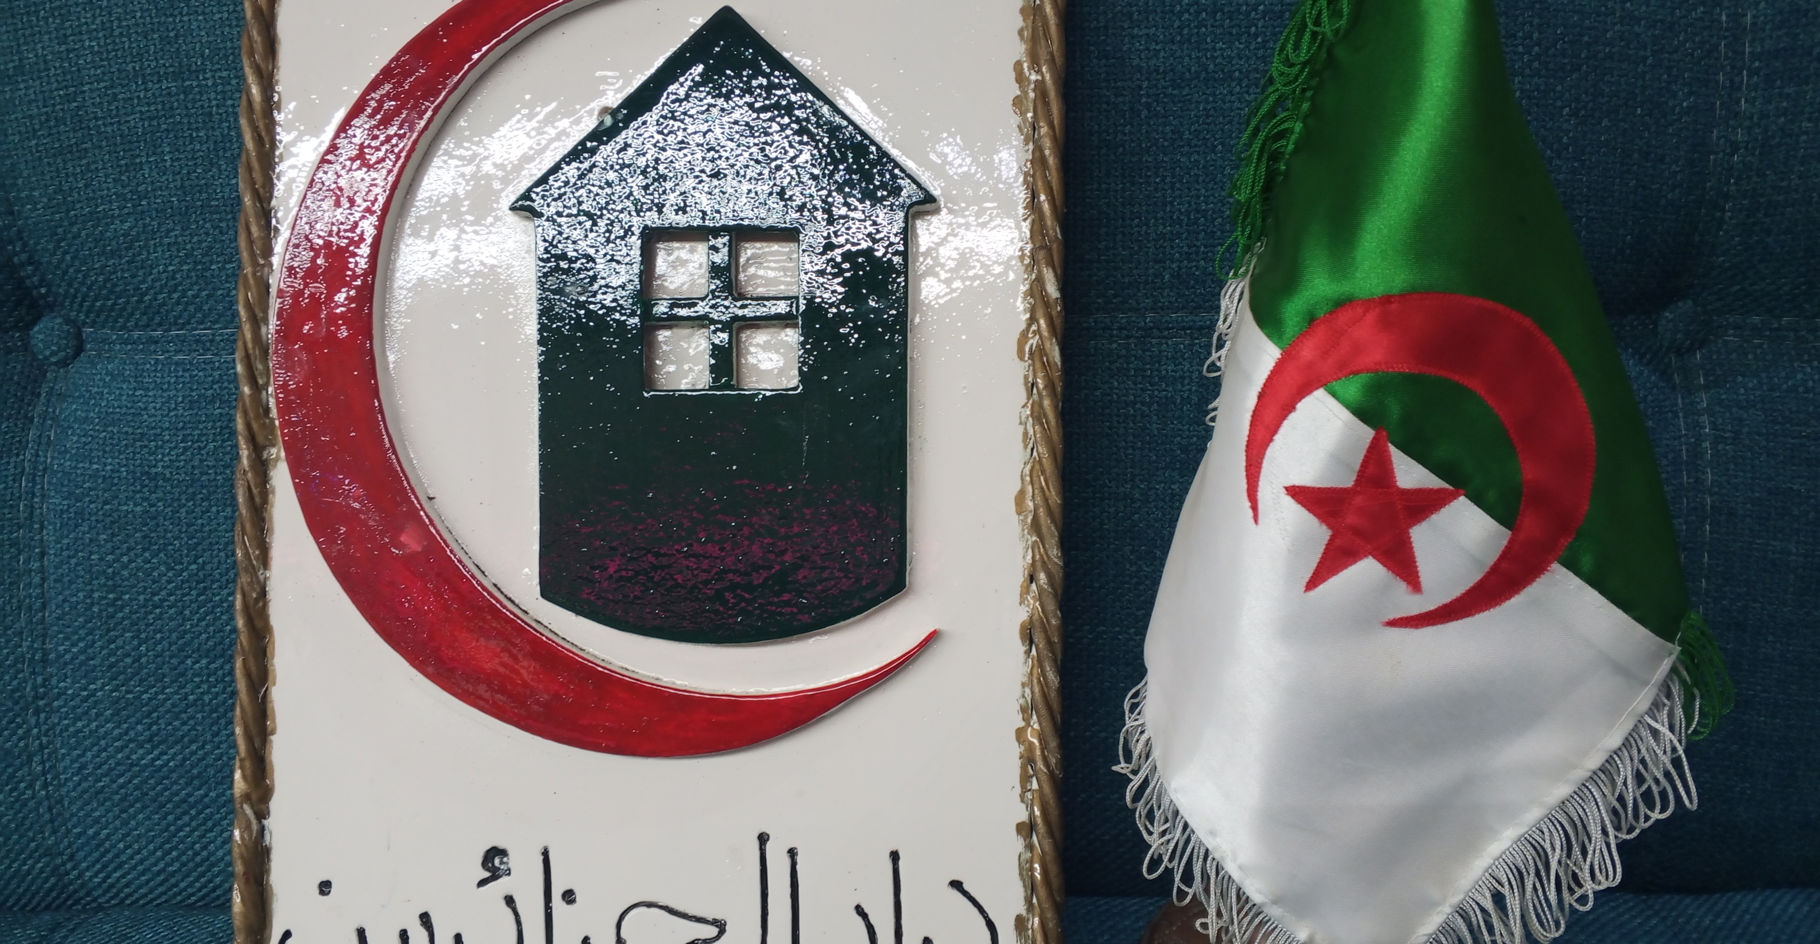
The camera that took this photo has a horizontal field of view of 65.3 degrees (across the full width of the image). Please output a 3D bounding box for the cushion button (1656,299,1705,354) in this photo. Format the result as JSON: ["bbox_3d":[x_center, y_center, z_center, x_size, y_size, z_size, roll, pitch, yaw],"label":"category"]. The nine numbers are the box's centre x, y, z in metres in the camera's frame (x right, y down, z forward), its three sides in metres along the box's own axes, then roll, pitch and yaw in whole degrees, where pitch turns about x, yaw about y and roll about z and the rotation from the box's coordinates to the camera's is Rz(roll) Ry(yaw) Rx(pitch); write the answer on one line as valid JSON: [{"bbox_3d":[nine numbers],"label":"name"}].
[{"bbox_3d":[0.290,-0.055,0.535,0.019,0.019,0.009,0,3,0],"label":"cushion button"}]

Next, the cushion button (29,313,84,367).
[{"bbox_3d":[-0.322,-0.050,0.535,0.019,0.019,0.009,0,3,0],"label":"cushion button"}]

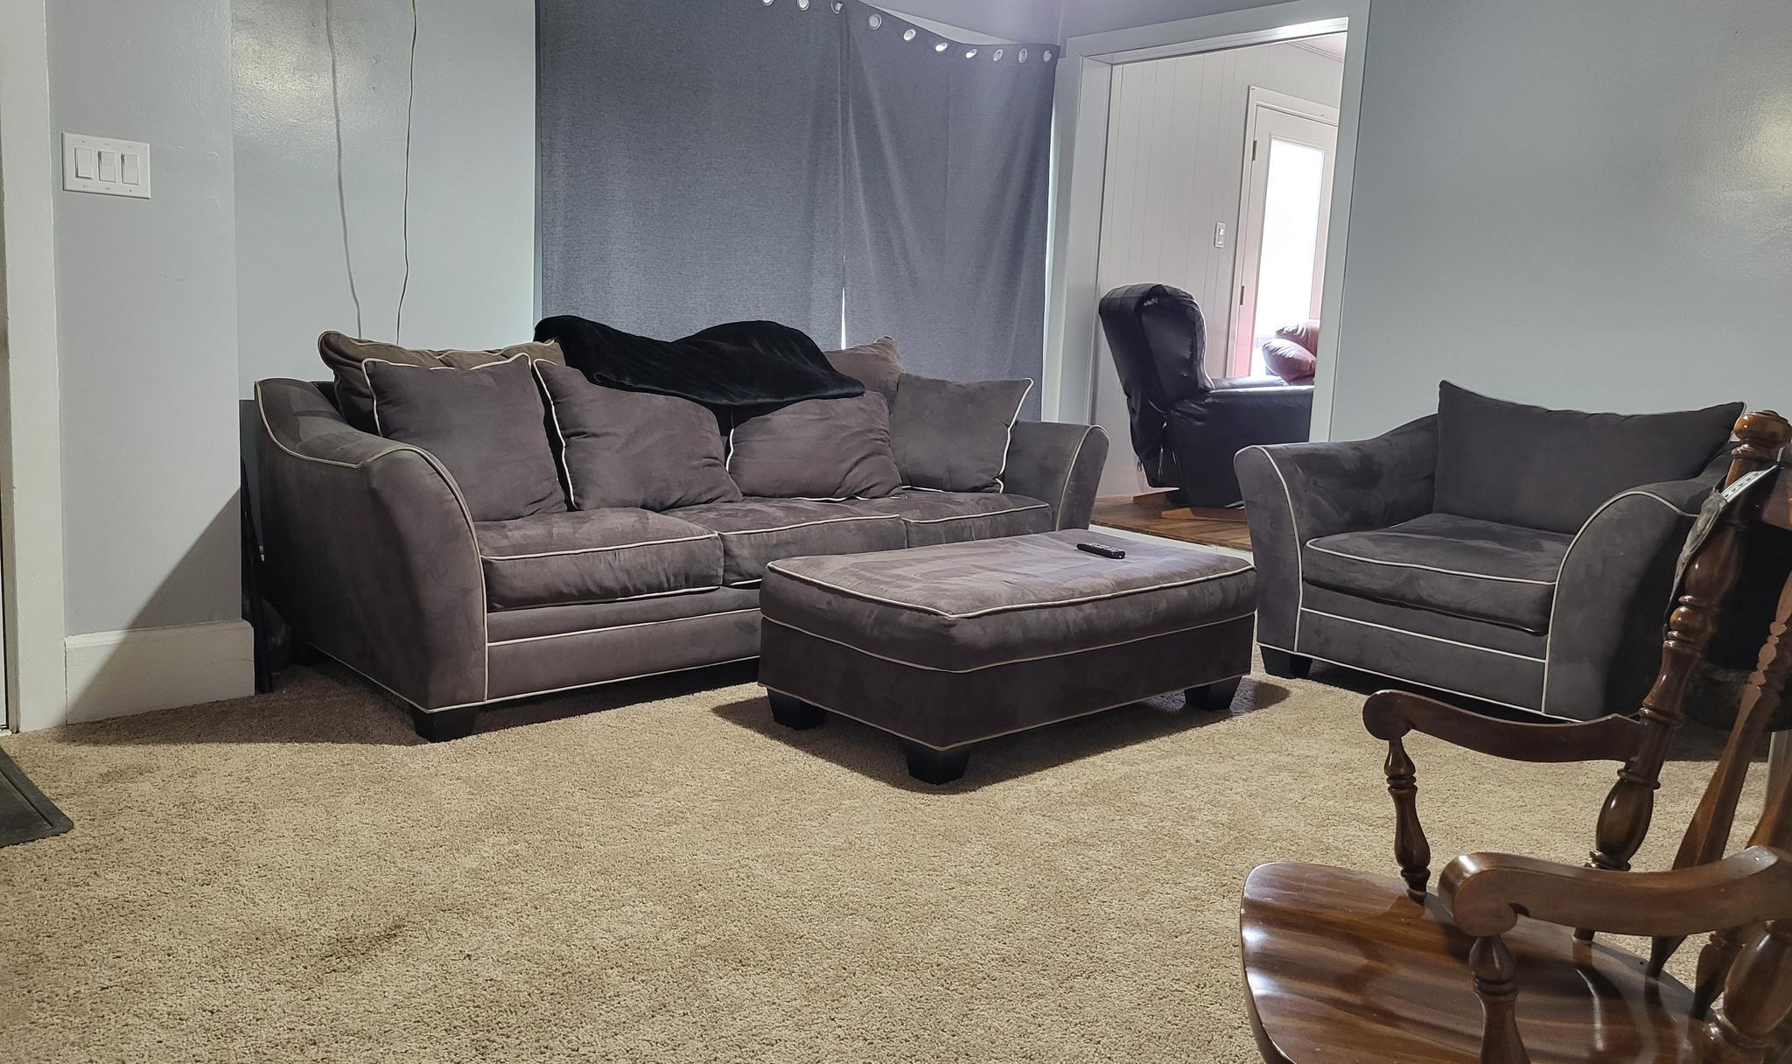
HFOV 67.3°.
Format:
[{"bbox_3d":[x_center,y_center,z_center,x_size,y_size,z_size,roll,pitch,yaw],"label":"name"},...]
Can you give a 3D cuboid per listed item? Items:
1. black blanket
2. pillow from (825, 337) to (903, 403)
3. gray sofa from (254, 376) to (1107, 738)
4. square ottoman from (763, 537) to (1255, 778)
[{"bbox_3d":[-0.599,-0.526,4.221,1.065,0.279,0.358,-5,11,-44],"label":"black blanket"},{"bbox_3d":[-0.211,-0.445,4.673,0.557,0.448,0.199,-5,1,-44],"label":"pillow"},{"bbox_3d":[-0.517,-0.059,4.186,2.527,0.806,0.965,-5,11,-44],"label":"gray sofa"},{"bbox_3d":[0.324,0.276,3.574,1.234,0.398,0.657,-5,11,-44],"label":"square ottoman"}]

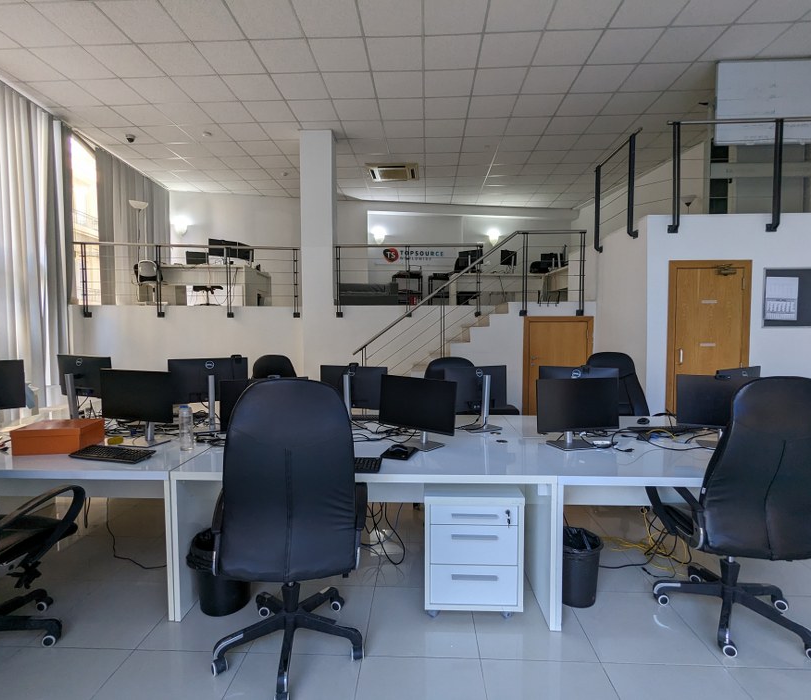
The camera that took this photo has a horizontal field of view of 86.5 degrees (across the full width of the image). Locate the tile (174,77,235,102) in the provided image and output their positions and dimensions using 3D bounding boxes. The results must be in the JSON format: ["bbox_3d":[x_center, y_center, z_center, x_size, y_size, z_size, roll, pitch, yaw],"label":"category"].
[{"bbox_3d":[-2.469,-3.235,5.353,0.595,0.025,0.595,0,3,3],"label":"tile"}]

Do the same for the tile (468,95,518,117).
[{"bbox_3d":[1.161,-3.262,5.794,0.595,0.025,0.595,0,3,3],"label":"tile"}]

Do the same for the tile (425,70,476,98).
[{"bbox_3d":[0.527,-3.228,5.210,0.595,0.025,0.595,0,3,3],"label":"tile"}]

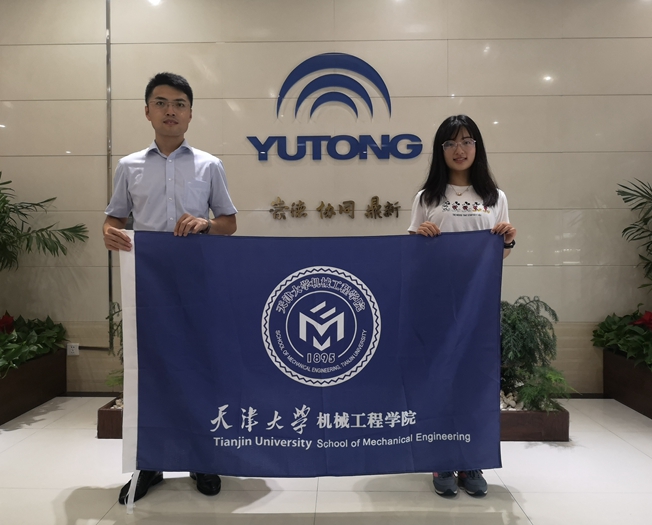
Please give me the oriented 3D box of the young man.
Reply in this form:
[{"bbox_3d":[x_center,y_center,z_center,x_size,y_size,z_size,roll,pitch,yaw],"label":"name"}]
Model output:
[{"bbox_3d":[-0.674,0.070,2.371,0.565,1.785,0.410,0,1,0],"label":"young man"}]

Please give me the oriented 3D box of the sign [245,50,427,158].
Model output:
[{"bbox_3d":[0.059,-1.047,3.672,1.189,0.727,0.050,0,1,2],"label":"sign"}]

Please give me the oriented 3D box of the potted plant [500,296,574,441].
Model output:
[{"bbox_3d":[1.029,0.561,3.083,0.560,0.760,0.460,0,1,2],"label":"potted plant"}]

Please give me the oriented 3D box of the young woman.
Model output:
[{"bbox_3d":[0.579,0.156,2.318,0.455,1.600,0.360,0,1,5],"label":"young woman"}]

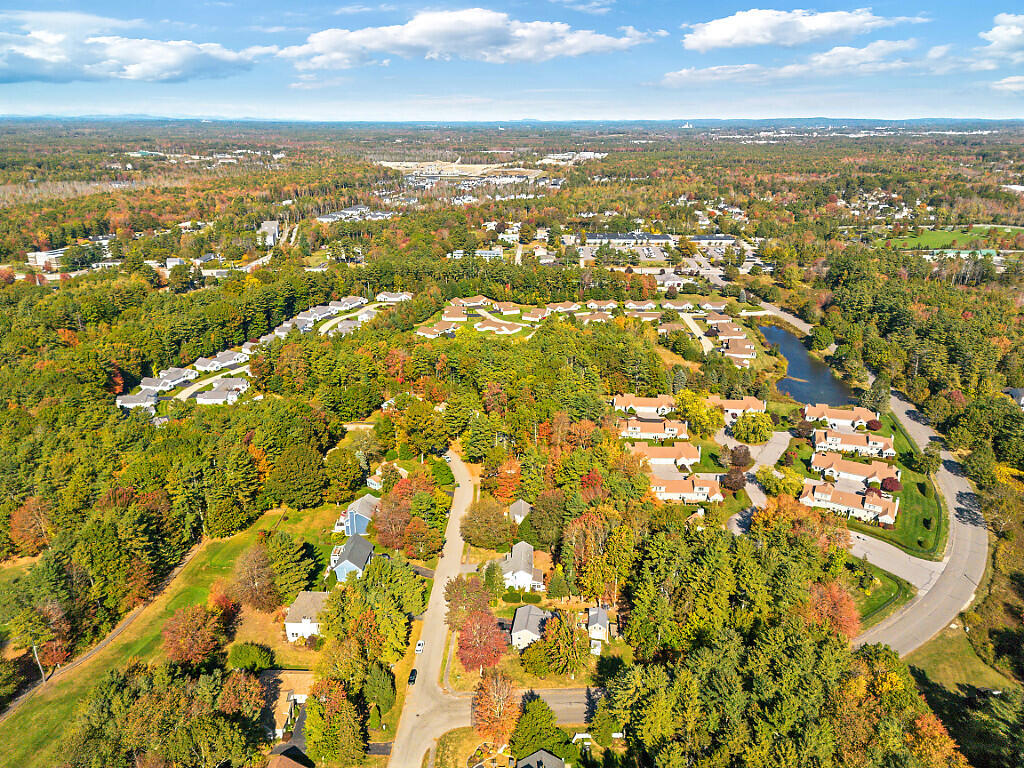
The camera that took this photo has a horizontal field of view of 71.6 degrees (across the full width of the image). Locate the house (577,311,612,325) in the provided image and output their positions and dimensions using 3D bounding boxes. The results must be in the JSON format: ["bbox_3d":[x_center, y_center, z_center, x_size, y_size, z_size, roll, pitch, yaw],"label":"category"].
[{"bbox_3d":[55.500,-45.350,481.790,24.000,6.300,15.000,0,21,0],"label":"house"}]

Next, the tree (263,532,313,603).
[{"bbox_3d":[-63.500,51.550,202.000,13.000,21.500,13.000,0,21,0],"label":"tree"}]

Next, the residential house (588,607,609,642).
[{"bbox_3d":[23.310,65.370,192.400,5.300,6.400,7.030,3,21,8],"label":"residential house"}]

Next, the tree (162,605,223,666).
[{"bbox_3d":[-81.130,64.060,179.870,14.000,14.000,14.000,0,21,0],"label":"tree"}]

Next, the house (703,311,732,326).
[{"bbox_3d":[140.500,-46.180,486.650,17.500,5.600,15.500,-2,21,-7],"label":"house"}]

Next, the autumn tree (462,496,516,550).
[{"bbox_3d":[-7.300,42.790,226.403,17.400,15.000,17.400,0,21,0],"label":"autumn tree"}]

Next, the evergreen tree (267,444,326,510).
[{"bbox_3d":[-76.000,32.930,249.480,19.500,23.000,19.500,0,21,0],"label":"evergreen tree"}]

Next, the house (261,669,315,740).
[{"bbox_3d":[-52.600,72.253,162.156,13.500,4.900,17.000,1,21,2],"label":"house"}]

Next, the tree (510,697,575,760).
[{"bbox_3d":[6.600,73.860,153.230,12.800,14.000,12.800,0,21,0],"label":"tree"}]

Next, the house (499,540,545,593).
[{"bbox_3d":[3.300,54.690,213.860,12.500,7.300,16.000,1,21,2],"label":"house"}]

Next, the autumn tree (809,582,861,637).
[{"bbox_3d":[84.800,59.630,186.870,12.500,17.000,12.500,0,21,0],"label":"autumn tree"}]

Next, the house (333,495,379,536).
[{"bbox_3d":[-51.800,44.110,240.330,10.500,8.500,13.000,2,21,7],"label":"house"}]

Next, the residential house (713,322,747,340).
[{"bbox_3d":[140.440,-34.700,459.620,18.500,6.000,22.000,2,21,4],"label":"residential house"}]

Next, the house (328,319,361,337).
[{"bbox_3d":[-108.500,-36.740,458.850,16.000,6.300,22.000,4,21,11],"label":"house"}]

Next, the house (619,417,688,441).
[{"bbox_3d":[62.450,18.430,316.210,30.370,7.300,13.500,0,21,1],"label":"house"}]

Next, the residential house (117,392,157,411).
[{"bbox_3d":[-175.500,7.079,334.548,16.500,6.000,11.000,1,21,2],"label":"residential house"}]

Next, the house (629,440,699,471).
[{"bbox_3d":[61.780,27.520,292.120,28.600,7.200,13.500,-1,21,-2],"label":"house"}]

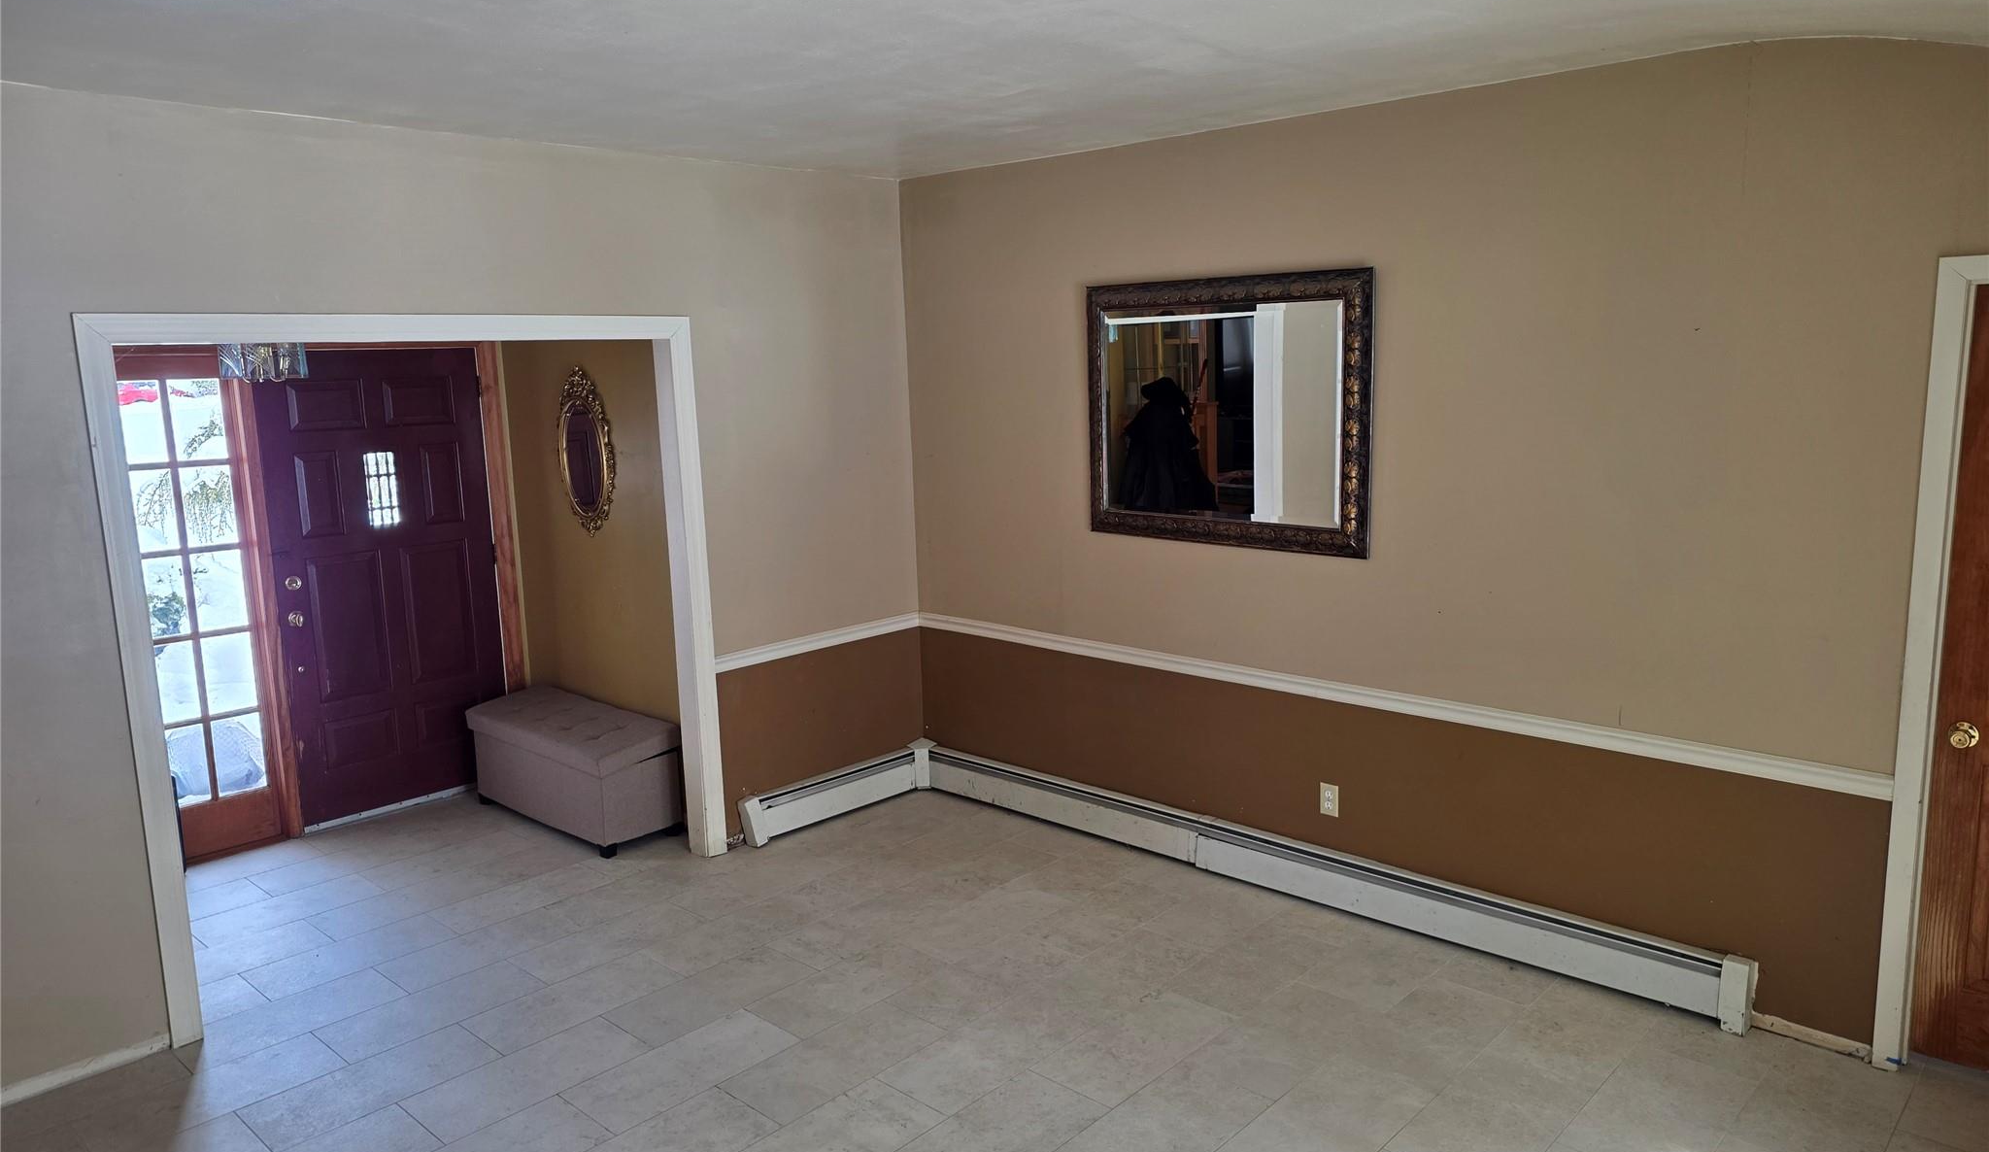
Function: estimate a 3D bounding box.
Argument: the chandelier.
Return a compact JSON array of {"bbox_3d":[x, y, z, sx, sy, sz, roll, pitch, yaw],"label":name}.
[{"bbox_3d":[-2.616,-0.888,4.694,0.285,0.380,0.285,7,13,43],"label":"chandelier"}]

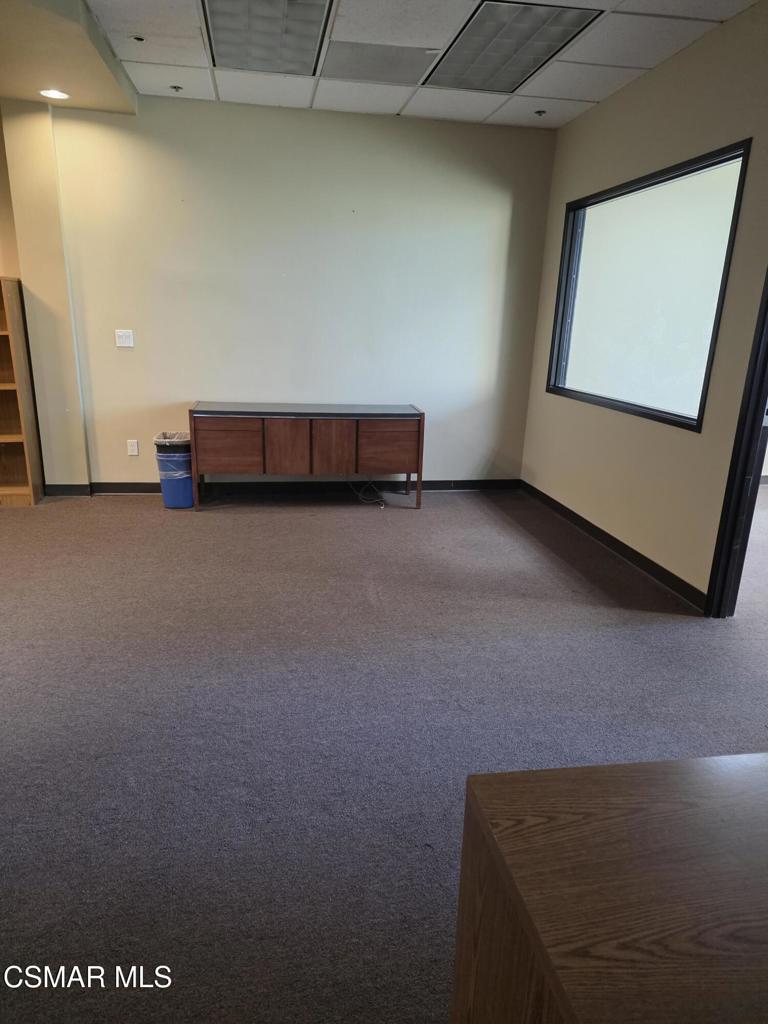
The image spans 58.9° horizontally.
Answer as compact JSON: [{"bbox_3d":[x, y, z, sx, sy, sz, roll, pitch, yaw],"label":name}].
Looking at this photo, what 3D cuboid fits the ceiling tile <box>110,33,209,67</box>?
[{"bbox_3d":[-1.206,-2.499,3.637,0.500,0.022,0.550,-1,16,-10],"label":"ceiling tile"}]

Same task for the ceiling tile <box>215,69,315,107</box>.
[{"bbox_3d":[-0.741,-2.670,4.288,0.615,0.022,0.630,-1,16,-10],"label":"ceiling tile"}]

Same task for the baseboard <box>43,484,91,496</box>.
[{"bbox_3d":[-2.345,-0.160,5.033,0.310,0.098,0.015,-1,16,-10],"label":"baseboard"}]

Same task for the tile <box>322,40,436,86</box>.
[{"bbox_3d":[-0.035,-2.495,3.772,0.610,0.020,0.610,-1,16,-10],"label":"tile"}]

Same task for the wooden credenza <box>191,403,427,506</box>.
[{"bbox_3d":[-0.554,-0.413,5.013,1.620,0.710,0.448,-1,16,-10],"label":"wooden credenza"}]

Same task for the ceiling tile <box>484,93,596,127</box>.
[{"bbox_3d":[1.035,-2.692,4.572,0.558,0.020,0.657,-1,16,-10],"label":"ceiling tile"}]

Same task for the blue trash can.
[{"bbox_3d":[-1.475,-0.300,4.889,0.262,0.502,0.345,-1,16,-10],"label":"blue trash can"}]

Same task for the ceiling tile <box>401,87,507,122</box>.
[{"bbox_3d":[0.460,-2.682,4.474,0.610,0.020,0.657,-1,16,-10],"label":"ceiling tile"}]

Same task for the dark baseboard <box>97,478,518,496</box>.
[{"bbox_3d":[-0.520,-0.199,5.383,3.405,0.098,0.015,-1,16,-10],"label":"dark baseboard"}]

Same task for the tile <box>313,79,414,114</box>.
[{"bbox_3d":[-0.141,-2.671,4.372,0.610,0.020,0.657,-1,16,-10],"label":"tile"}]

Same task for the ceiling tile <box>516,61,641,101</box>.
[{"bbox_3d":[1.141,-2.516,3.973,0.558,0.020,0.610,-1,16,-10],"label":"ceiling tile"}]

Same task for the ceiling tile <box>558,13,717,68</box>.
[{"bbox_3d":[1.242,-2.351,3.404,0.550,0.022,0.610,-1,16,-10],"label":"ceiling tile"}]

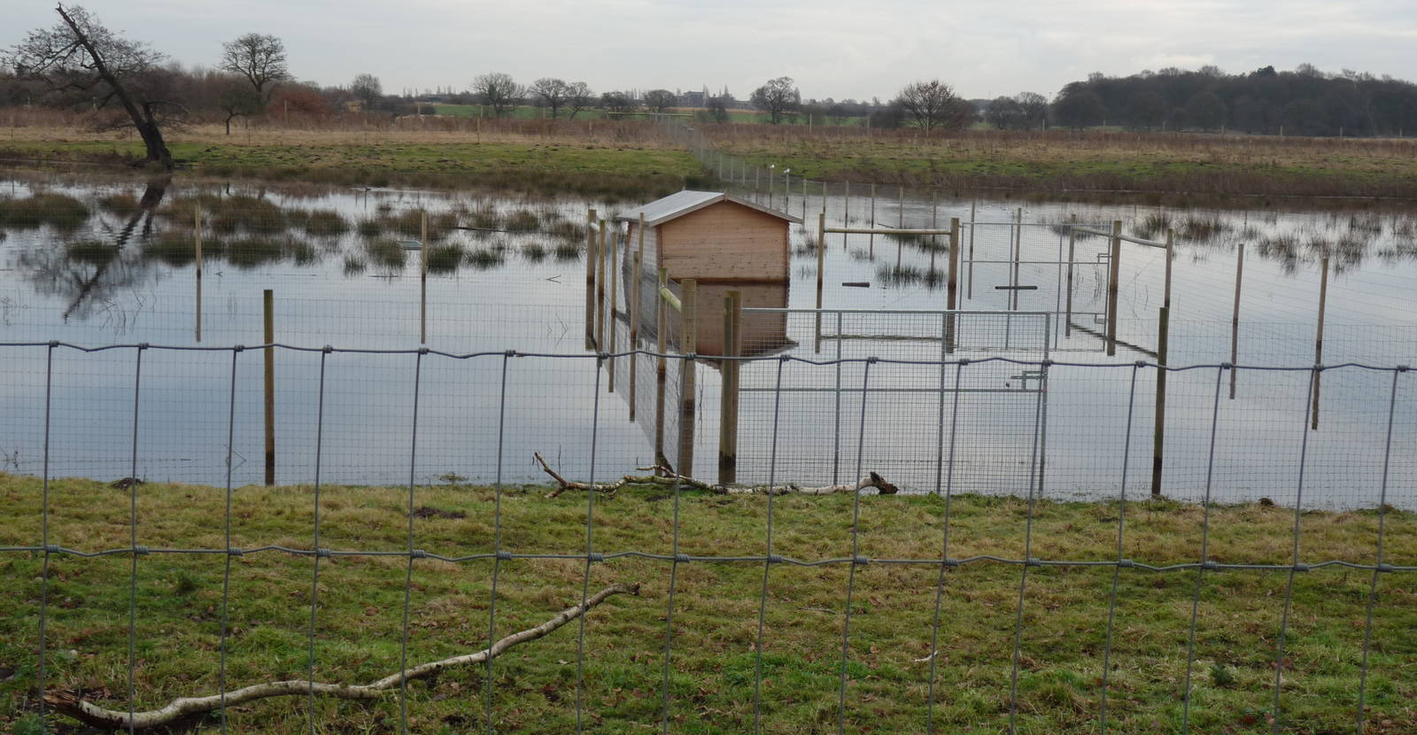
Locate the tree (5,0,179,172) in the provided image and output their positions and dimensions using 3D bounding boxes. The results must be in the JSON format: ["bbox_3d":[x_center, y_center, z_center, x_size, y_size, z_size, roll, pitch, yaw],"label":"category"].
[{"bbox_3d":[-20.326,-9.252,66.000,5.573,5.427,5.127,1,7,0],"label":"tree"}]

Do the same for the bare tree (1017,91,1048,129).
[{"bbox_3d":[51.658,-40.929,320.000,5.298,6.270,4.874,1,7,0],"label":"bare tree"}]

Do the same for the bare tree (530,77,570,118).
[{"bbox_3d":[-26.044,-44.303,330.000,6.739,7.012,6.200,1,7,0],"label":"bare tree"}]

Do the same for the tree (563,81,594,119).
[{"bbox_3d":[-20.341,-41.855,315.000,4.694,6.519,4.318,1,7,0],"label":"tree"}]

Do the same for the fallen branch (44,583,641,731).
[{"bbox_3d":[-0.931,0.865,6.226,2.166,0.180,0.485,-5,9,-39],"label":"fallen branch"}]

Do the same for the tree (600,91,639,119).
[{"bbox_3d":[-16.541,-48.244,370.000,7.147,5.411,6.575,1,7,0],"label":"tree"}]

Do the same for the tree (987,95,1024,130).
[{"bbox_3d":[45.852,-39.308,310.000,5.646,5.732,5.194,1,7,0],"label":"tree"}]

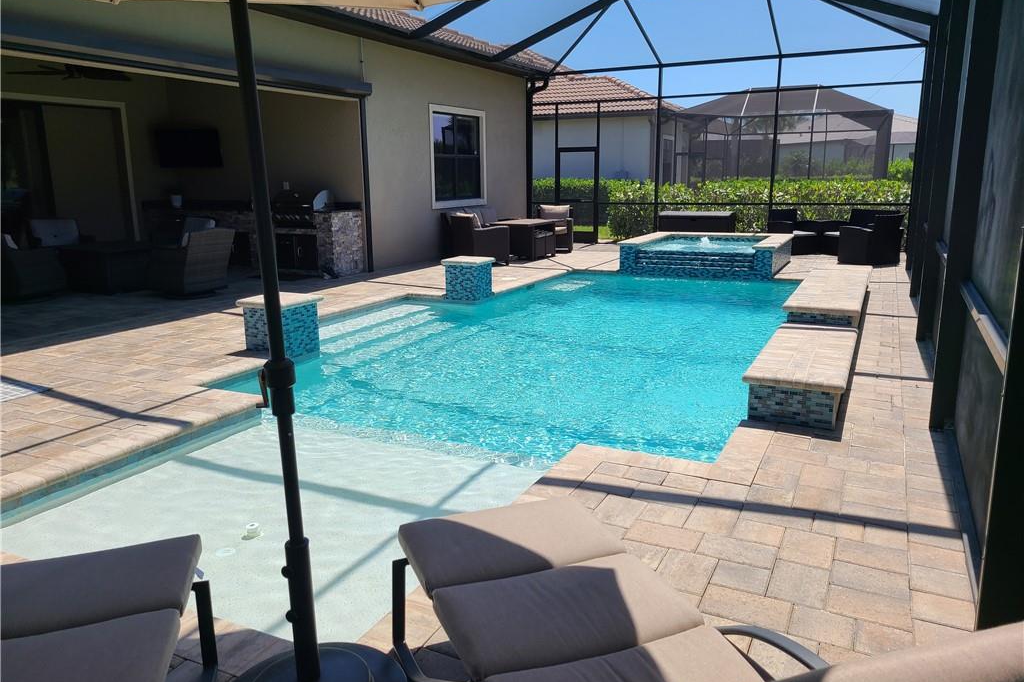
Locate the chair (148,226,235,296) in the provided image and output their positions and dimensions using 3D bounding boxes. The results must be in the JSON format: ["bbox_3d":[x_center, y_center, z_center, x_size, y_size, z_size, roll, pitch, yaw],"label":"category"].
[{"bbox_3d":[-4.366,-1.077,10.484,0.880,0.880,0.770,5,14,25],"label":"chair"}]

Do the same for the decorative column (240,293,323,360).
[{"bbox_3d":[-2.139,-0.124,7.141,0.530,0.540,0.530,5,14,25],"label":"decorative column"}]

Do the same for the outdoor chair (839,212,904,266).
[{"bbox_3d":[6.076,-1.736,13.024,0.700,0.820,0.730,-5,13,-21],"label":"outdoor chair"}]

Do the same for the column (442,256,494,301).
[{"bbox_3d":[-0.591,-0.825,10.292,0.530,0.540,0.530,5,14,25],"label":"column"}]

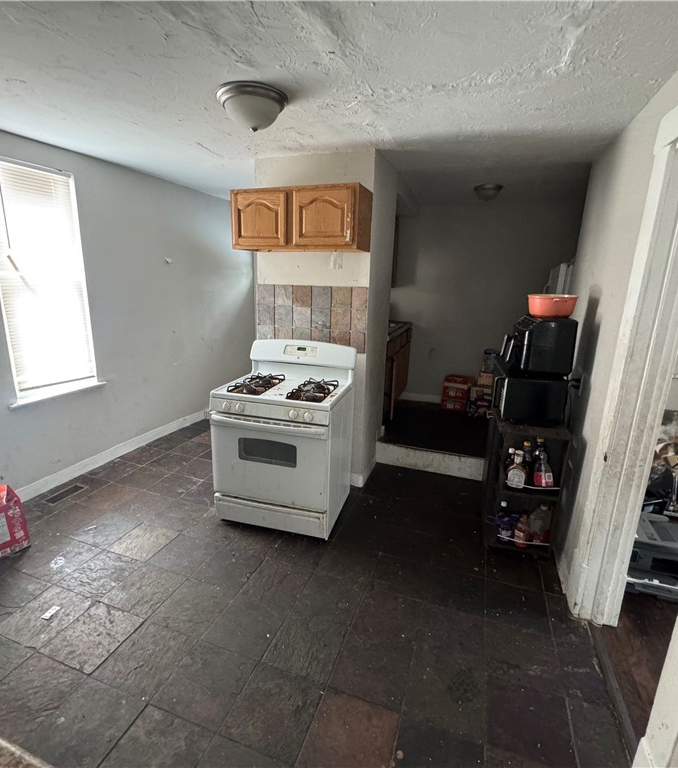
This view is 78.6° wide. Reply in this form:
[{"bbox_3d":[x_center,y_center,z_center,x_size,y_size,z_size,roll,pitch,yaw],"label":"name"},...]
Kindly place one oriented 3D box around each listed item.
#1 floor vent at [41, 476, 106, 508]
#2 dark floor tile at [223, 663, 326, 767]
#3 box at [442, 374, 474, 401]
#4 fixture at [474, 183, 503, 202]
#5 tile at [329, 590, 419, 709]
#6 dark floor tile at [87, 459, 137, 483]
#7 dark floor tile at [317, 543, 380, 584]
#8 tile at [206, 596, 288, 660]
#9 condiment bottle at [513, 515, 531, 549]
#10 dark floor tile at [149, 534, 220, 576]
[{"bbox_3d":[-2.018,0.813,3.056,0.137,0.012,0.285,7,16,18],"label":"floor vent"},{"bbox_3d":[-0.246,1.259,1.601,0.303,0.010,0.303,7,15,18],"label":"dark floor tile"},{"bbox_3d":[1.320,0.056,4.619,0.265,0.165,0.340,8,15,22],"label":"box"},{"bbox_3d":[1.263,-1.621,3.519,0.245,0.122,0.245,7,16,18],"label":"fixture"},{"bbox_3d":[0.191,1.177,1.906,0.300,0.012,0.600,7,16,18],"label":"tile"},{"bbox_3d":[-1.867,0.727,3.415,0.302,0.010,0.302,7,16,18],"label":"dark floor tile"},{"bbox_3d":[0.056,1.044,2.429,0.300,0.013,0.300,6,15,18],"label":"dark floor tile"},{"bbox_3d":[-0.431,1.140,1.960,0.300,0.012,0.300,7,16,18],"label":"tile"},{"bbox_3d":[1.122,0.880,2.519,0.082,0.220,0.070,14,19,37],"label":"condiment bottle"},{"bbox_3d":[-0.900,0.996,2.429,0.300,0.012,0.300,7,16,18],"label":"dark floor tile"}]

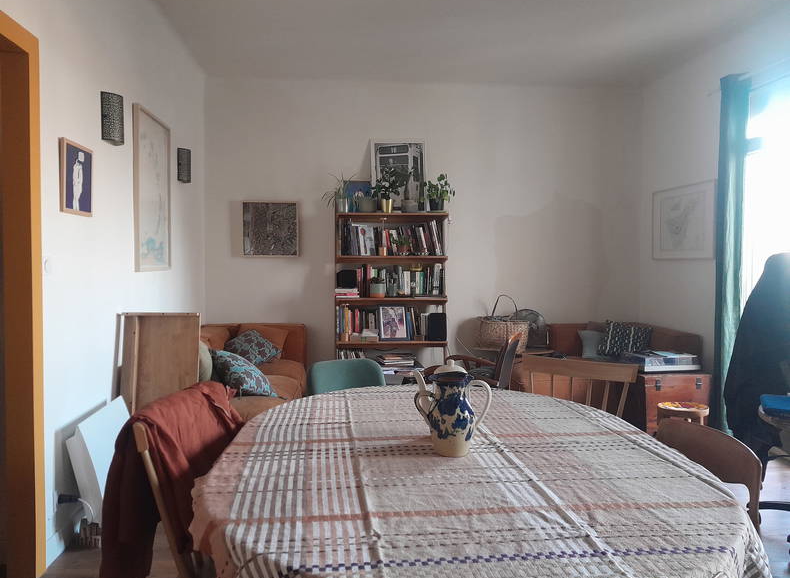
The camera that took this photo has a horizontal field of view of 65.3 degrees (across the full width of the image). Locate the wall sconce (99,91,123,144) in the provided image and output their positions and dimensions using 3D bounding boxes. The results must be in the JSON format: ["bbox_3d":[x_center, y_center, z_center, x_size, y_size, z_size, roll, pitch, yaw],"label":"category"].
[{"bbox_3d":[-1.462,-0.885,3.237,0.074,0.238,0.202,0,2,-5],"label":"wall sconce"}]

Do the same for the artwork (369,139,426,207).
[{"bbox_3d":[0.031,-0.943,5.190,0.477,0.601,0.030,0,-2,-5],"label":"artwork"}]

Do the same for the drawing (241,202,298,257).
[{"bbox_3d":[-1.120,-0.534,5.530,0.490,0.500,0.040,0,2,-6],"label":"drawing"}]

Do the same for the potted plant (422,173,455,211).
[{"bbox_3d":[0.389,-0.863,5.511,0.280,0.325,0.230,0,2,-6],"label":"potted plant"}]

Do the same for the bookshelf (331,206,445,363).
[{"bbox_3d":[-0.038,0.164,5.165,0.927,1.670,0.270,0,2,-5],"label":"bookshelf"}]

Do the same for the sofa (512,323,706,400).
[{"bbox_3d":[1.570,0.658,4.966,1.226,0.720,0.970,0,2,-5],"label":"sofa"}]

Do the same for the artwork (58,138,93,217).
[{"bbox_3d":[-1.356,-0.463,2.620,0.028,0.290,0.275,0,2,-5],"label":"artwork"}]

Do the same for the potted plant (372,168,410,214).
[{"bbox_3d":[-0.058,-0.874,5.467,0.310,0.385,0.270,0,2,-6],"label":"potted plant"}]

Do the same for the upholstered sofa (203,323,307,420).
[{"bbox_3d":[-1.072,0.670,4.136,0.862,0.720,2.170,0,2,-5],"label":"upholstered sofa"}]

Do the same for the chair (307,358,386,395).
[{"bbox_3d":[-0.091,0.732,2.497,0.460,0.820,0.510,-1,3,-27],"label":"chair"}]

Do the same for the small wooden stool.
[{"bbox_3d":[1.760,0.904,3.770,0.290,0.380,0.290,1,3,12],"label":"small wooden stool"}]

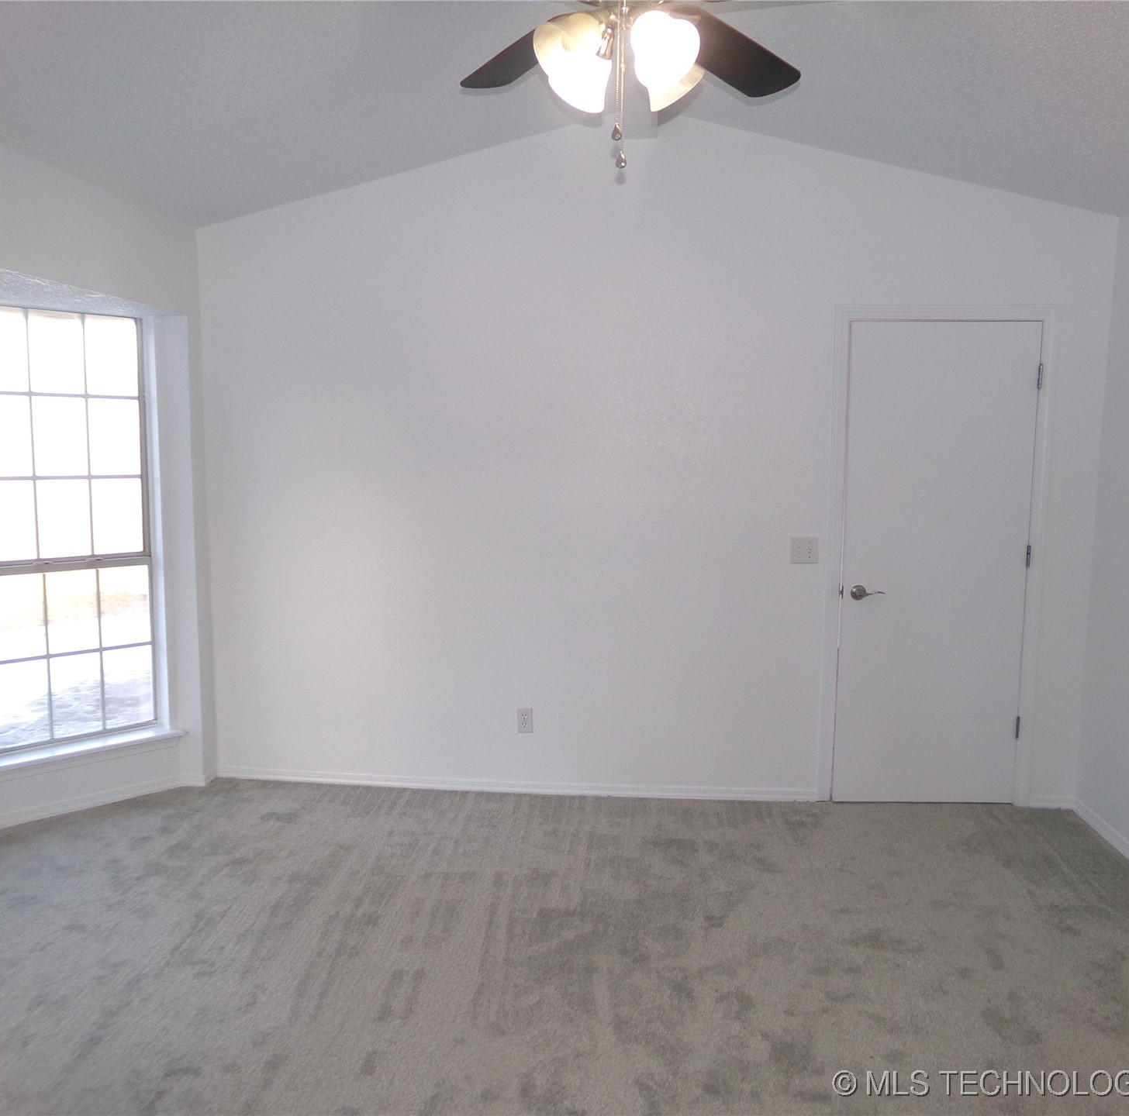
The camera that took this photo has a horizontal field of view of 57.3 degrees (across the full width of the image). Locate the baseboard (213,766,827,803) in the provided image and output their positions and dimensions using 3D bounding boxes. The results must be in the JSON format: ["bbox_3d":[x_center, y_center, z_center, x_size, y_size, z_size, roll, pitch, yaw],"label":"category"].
[{"bbox_3d":[-0.246,1.010,4.614,2.703,0.057,0.015,1,7,5],"label":"baseboard"}]

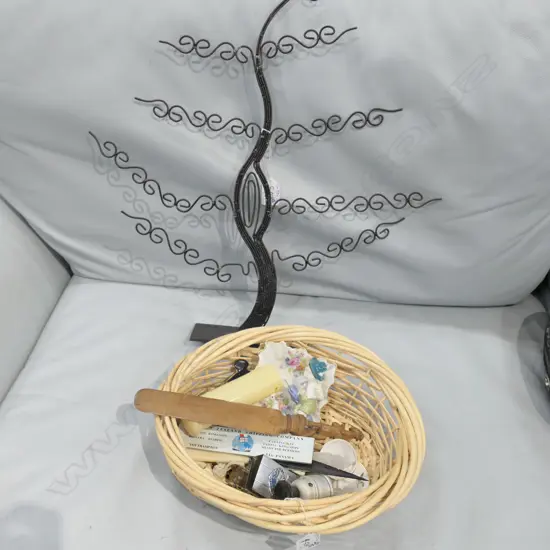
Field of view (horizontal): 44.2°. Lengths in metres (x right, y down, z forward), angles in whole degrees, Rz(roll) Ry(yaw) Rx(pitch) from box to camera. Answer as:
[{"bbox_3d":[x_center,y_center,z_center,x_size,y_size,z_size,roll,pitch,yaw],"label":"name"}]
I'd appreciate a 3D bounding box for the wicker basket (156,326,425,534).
[{"bbox_3d":[0.018,0.197,0.833,0.322,0.105,0.280,15,44,16],"label":"wicker basket"}]

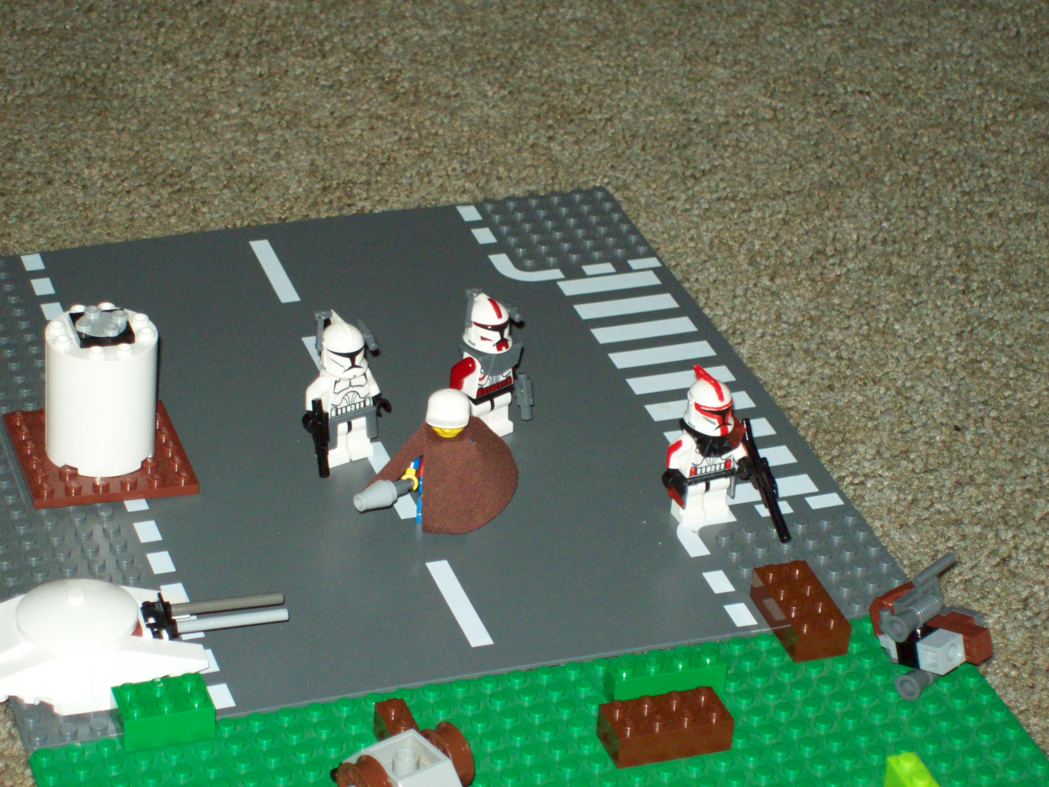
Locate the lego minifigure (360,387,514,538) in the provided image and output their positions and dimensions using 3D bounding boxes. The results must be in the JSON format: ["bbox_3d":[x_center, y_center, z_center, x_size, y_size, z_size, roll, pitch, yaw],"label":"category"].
[{"bbox_3d":[-0.024,0.019,0.930,0.044,0.042,0.026,5,31,2],"label":"lego minifigure"}]

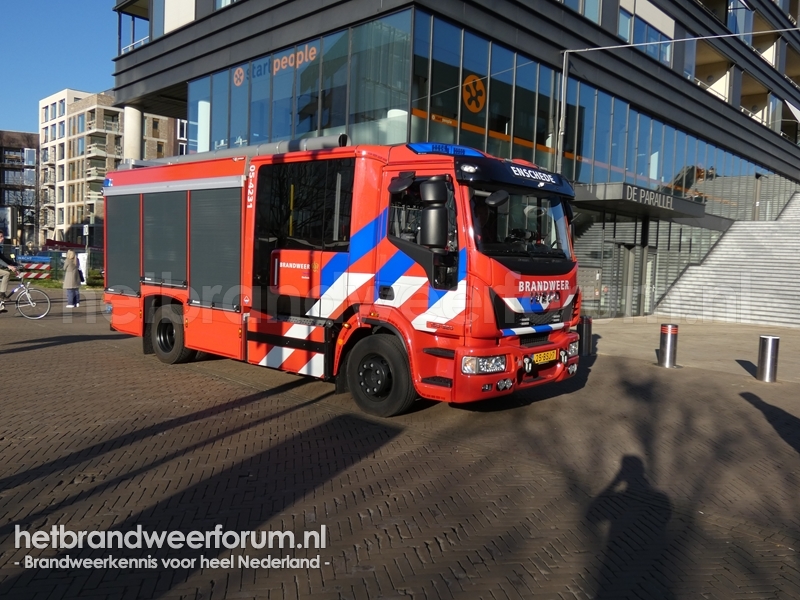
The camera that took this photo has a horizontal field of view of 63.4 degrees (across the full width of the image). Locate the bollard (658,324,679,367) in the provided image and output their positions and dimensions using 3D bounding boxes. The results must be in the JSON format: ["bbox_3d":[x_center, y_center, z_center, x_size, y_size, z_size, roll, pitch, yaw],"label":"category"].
[{"bbox_3d":[4.667,0.794,11.261,0.273,0.736,0.273,4,4,23],"label":"bollard"}]

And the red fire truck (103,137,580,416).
[{"bbox_3d":[-1.257,-0.526,9.117,7.570,3.090,2.600,6,6,41],"label":"red fire truck"}]

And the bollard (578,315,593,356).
[{"bbox_3d":[3.314,0.654,11.600,0.280,0.667,0.280,2,4,0],"label":"bollard"}]

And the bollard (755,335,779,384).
[{"bbox_3d":[5.825,0.923,10.250,0.273,0.702,0.273,4,4,30],"label":"bollard"}]

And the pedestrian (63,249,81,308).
[{"bbox_3d":[-8.833,-0.578,17.400,0.470,1.630,0.500,1,4,-12],"label":"pedestrian"}]

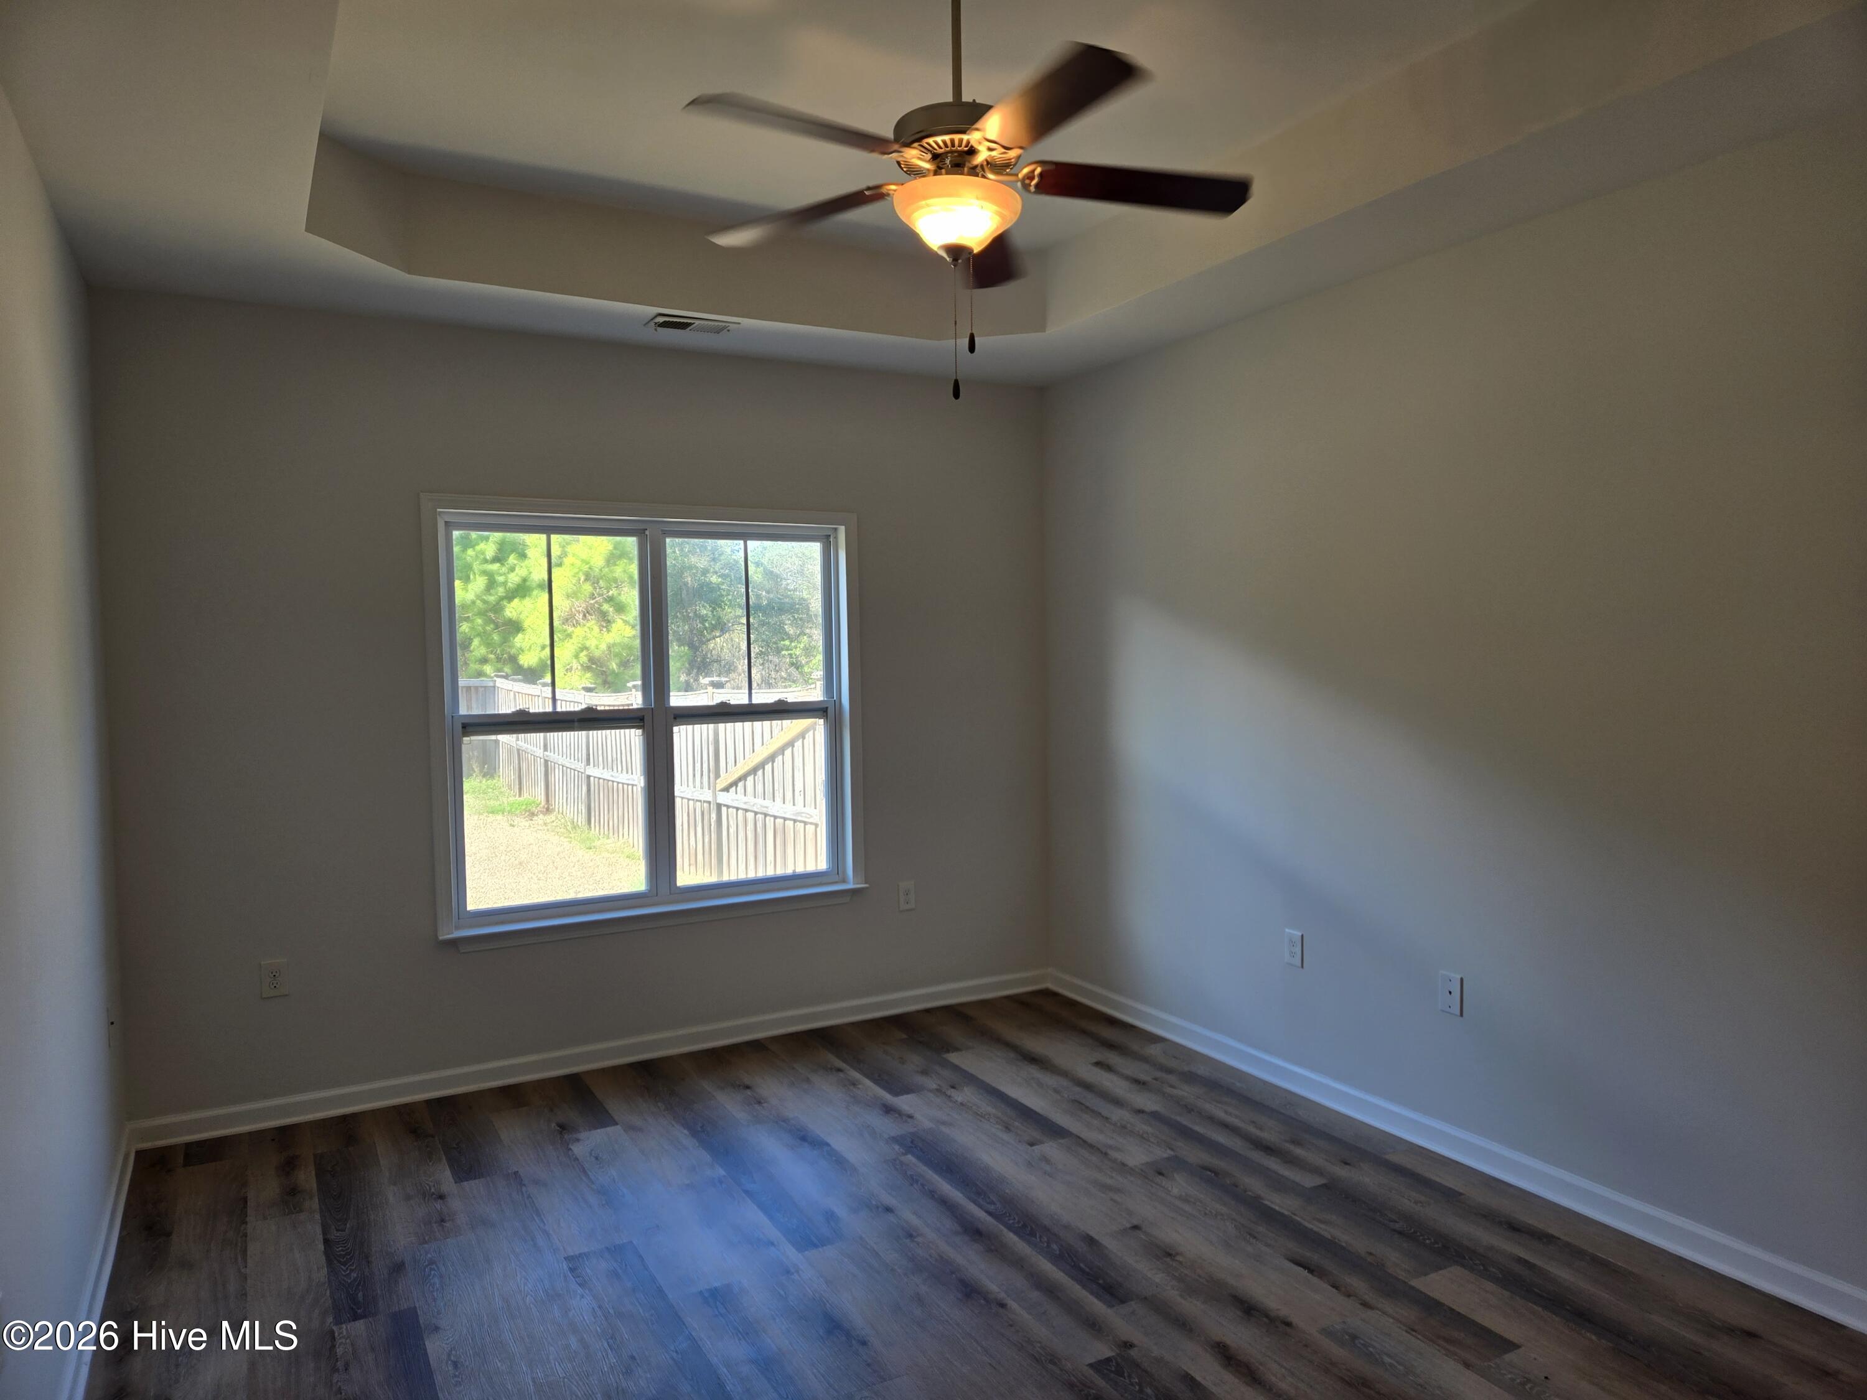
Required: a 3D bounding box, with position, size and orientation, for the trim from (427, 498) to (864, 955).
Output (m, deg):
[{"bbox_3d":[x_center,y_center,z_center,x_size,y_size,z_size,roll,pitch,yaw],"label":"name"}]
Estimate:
[{"bbox_3d":[-1.052,0.066,4.826,1.695,1.640,0.110,-2,3,-28],"label":"trim"}]

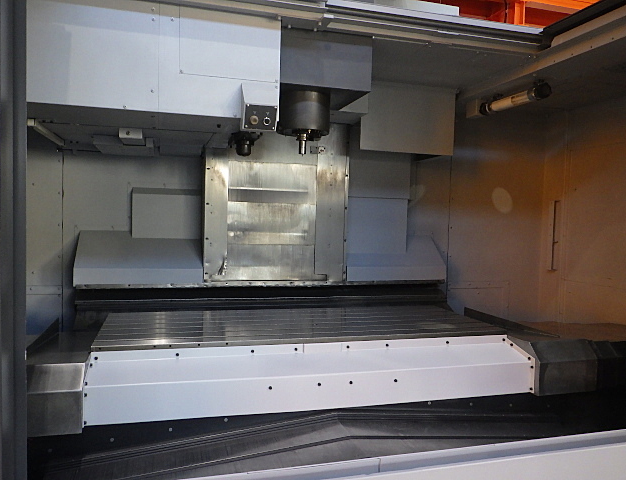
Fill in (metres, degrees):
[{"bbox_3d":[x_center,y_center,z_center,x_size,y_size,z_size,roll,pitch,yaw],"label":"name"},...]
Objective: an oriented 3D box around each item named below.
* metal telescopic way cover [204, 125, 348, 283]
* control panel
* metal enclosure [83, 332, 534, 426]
[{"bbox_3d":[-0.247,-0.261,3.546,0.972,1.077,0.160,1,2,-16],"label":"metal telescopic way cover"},{"bbox_3d":[-0.204,-0.465,1.965,0.129,0.105,0.060,1,16,-16],"label":"control panel"},{"bbox_3d":[0.071,0.613,2.365,2.041,0.244,0.209,1,2,-16],"label":"metal enclosure"}]

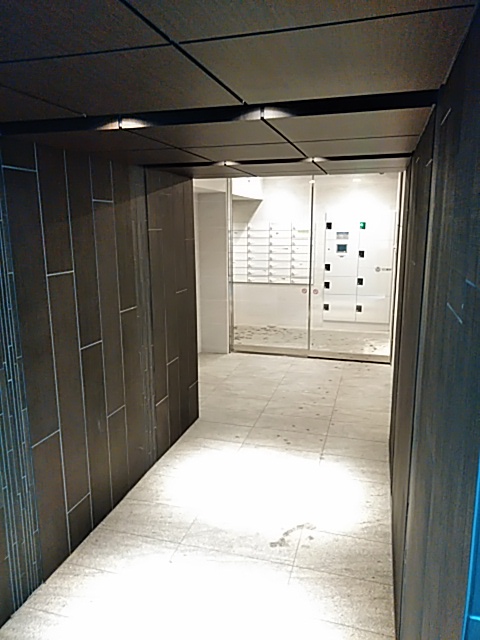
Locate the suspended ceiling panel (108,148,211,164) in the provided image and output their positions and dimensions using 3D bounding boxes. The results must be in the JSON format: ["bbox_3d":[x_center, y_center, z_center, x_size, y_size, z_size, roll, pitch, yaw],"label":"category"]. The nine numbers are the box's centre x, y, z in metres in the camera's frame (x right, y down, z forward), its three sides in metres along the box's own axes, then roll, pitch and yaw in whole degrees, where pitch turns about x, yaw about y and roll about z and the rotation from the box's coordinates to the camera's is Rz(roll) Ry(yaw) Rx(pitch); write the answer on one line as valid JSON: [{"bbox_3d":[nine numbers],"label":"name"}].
[{"bbox_3d":[-0.453,-0.857,2.592,0.507,0.025,0.536,3,12,16],"label":"suspended ceiling panel"}]

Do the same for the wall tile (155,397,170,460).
[{"bbox_3d":[-0.558,0.773,3.582,0.020,0.396,0.198,3,12,16],"label":"wall tile"}]

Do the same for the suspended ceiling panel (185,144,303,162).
[{"bbox_3d":[0.043,-0.832,2.453,0.511,0.025,0.536,3,12,16],"label":"suspended ceiling panel"}]

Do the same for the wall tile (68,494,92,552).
[{"bbox_3d":[-0.844,1.059,2.620,0.020,0.216,0.201,3,12,16],"label":"wall tile"}]

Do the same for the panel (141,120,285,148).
[{"bbox_3d":[-0.104,-0.728,1.938,0.511,0.025,0.526,3,12,16],"label":"panel"}]

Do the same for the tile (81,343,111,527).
[{"bbox_3d":[-0.789,0.631,2.738,0.020,1.009,0.203,3,12,16],"label":"tile"}]

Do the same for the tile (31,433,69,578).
[{"bbox_3d":[-0.901,0.878,2.384,0.020,0.664,0.197,3,12,16],"label":"tile"}]

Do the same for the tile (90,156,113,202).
[{"bbox_3d":[-0.742,-0.746,2.664,0.020,0.214,0.200,3,12,16],"label":"tile"}]

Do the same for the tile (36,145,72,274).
[{"bbox_3d":[-0.855,-0.497,2.306,0.020,0.559,0.203,3,12,16],"label":"tile"}]

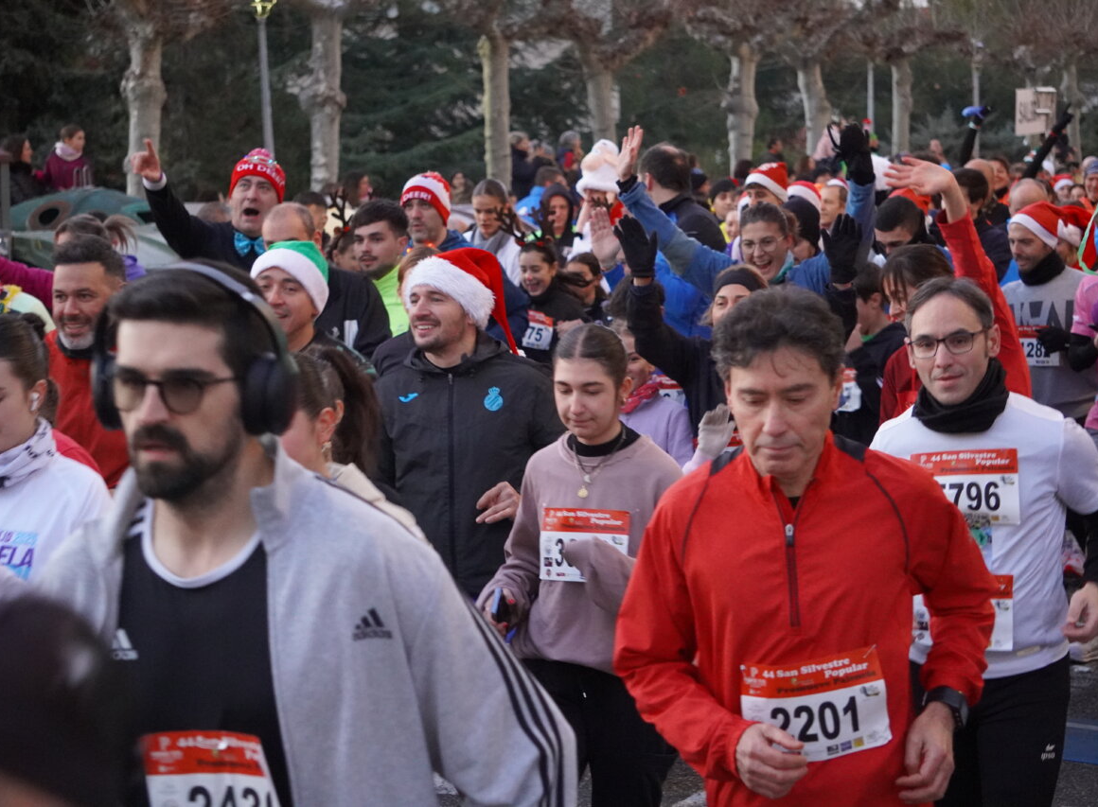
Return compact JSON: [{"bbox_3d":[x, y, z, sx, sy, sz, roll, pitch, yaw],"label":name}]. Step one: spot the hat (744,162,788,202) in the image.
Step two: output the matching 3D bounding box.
[{"bbox_3d":[1.008,-1.036,12.800,0.210,0.190,0.230,10,3,24],"label":"hat"}]

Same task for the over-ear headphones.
[{"bbox_3d":[-0.396,-0.061,3.070,0.205,0.190,0.090,2,6,18],"label":"over-ear headphones"}]

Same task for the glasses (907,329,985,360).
[{"bbox_3d":[0.787,-0.116,5.420,0.138,0.045,0.140,-4,6,26],"label":"glasses"}]

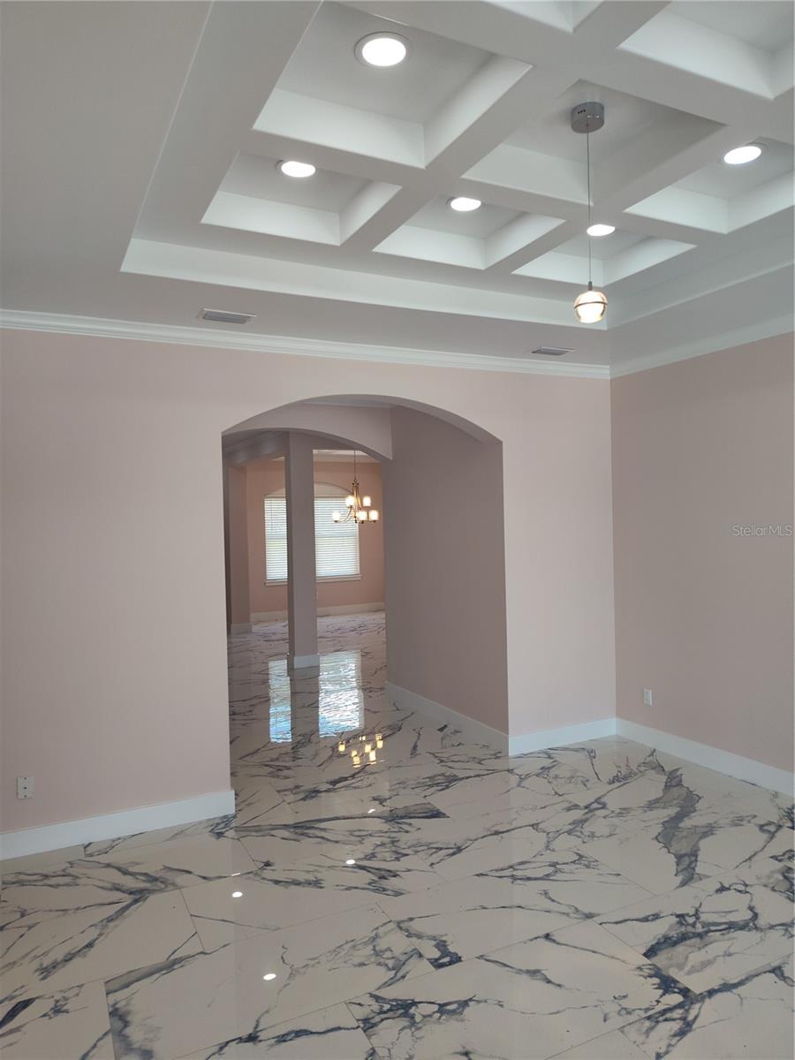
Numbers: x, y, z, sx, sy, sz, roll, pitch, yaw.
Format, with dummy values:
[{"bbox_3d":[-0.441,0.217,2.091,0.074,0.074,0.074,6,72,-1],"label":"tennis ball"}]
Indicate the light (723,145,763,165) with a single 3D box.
[{"bbox_3d":[1.479,-1.593,3.023,0.175,0.035,0.175,-2,1,-26],"label":"light"}]

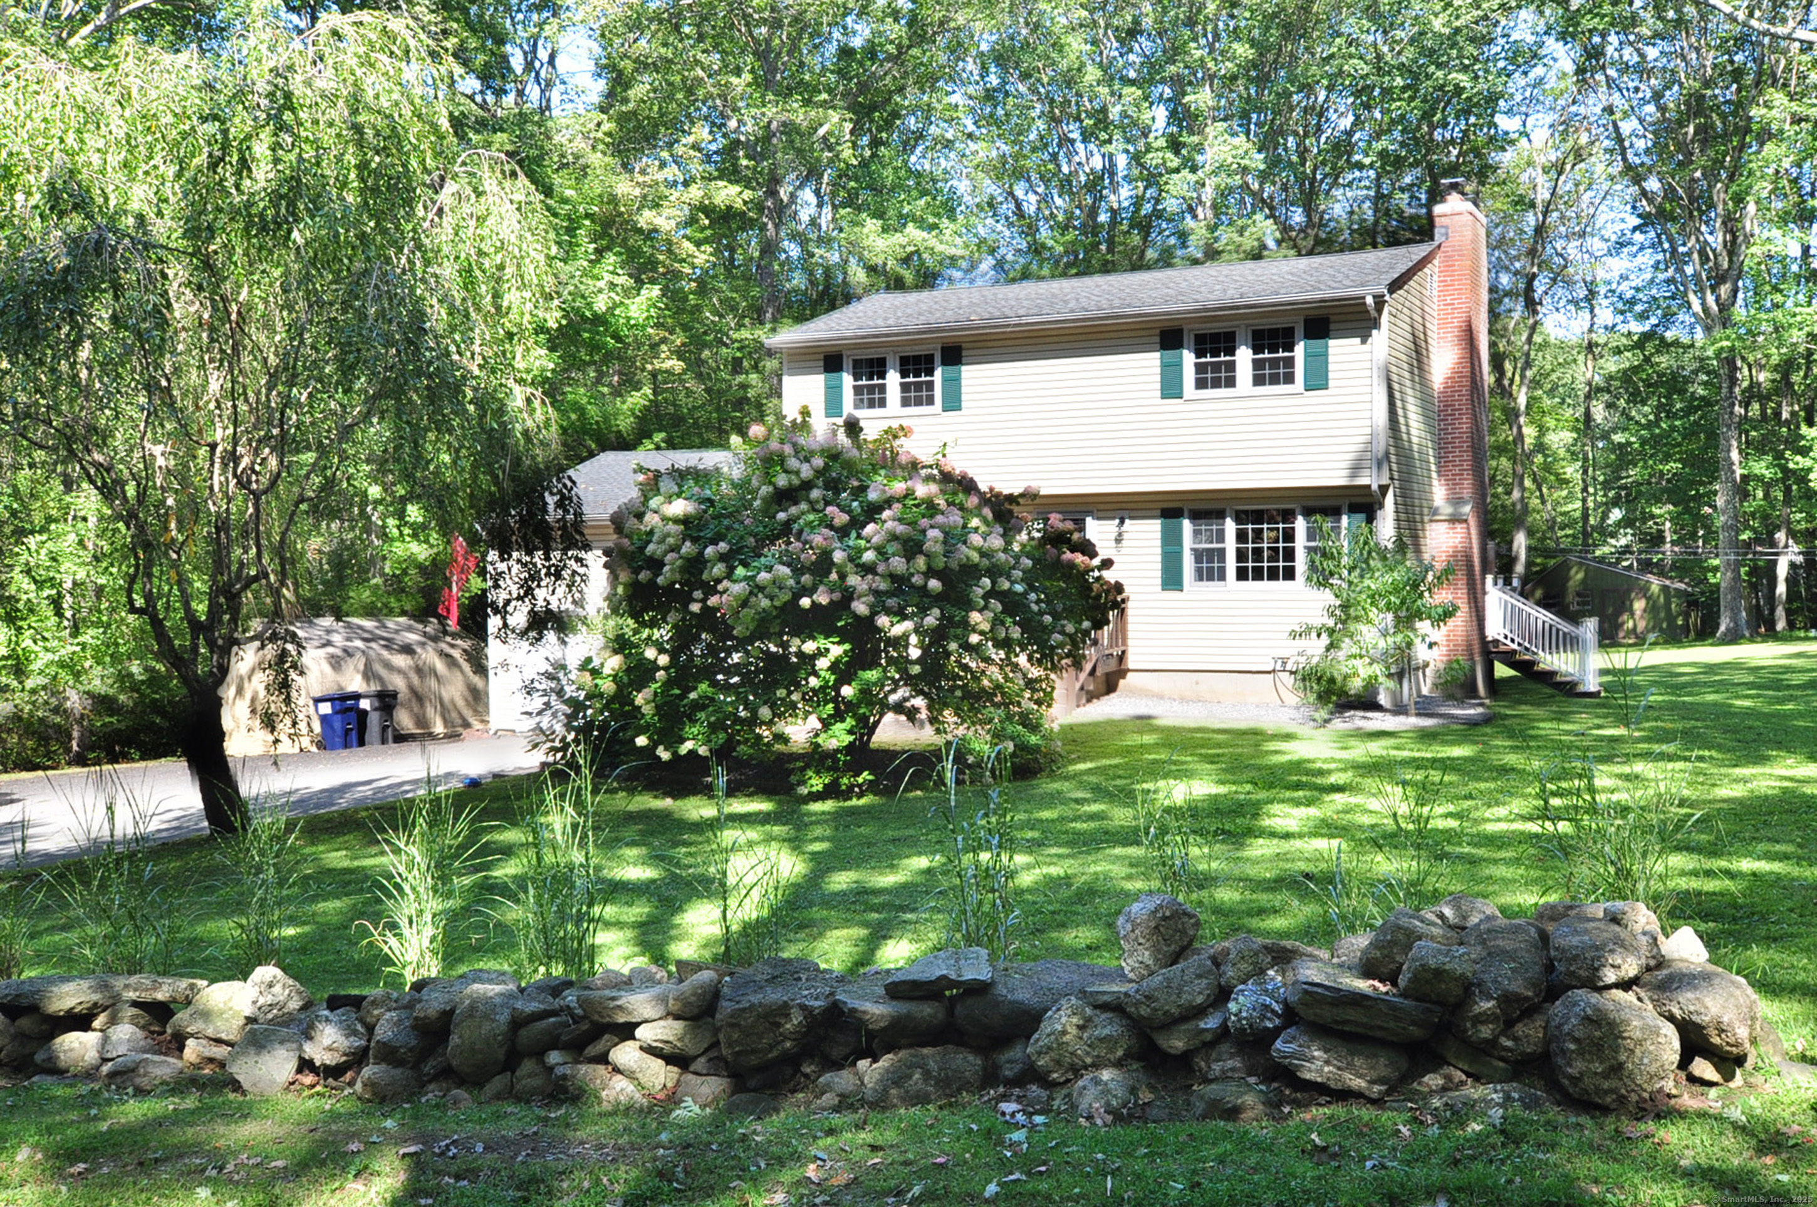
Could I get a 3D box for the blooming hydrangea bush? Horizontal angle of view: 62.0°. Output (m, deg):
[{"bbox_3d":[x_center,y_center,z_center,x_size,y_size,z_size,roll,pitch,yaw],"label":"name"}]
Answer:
[{"bbox_3d":[-0.603,-0.203,14.957,5.350,3.310,4.700,-1,2,0],"label":"blooming hydrangea bush"}]

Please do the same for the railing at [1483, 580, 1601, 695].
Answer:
[{"bbox_3d":[10.682,0.586,25.537,1.750,1.790,1.150,0,2,27],"label":"railing"}]

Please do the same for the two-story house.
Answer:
[{"bbox_3d":[4.143,-2.528,25.963,10.200,7.700,8.250,0,2,27],"label":"two-story house"}]

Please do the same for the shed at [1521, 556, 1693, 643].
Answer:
[{"bbox_3d":[23.190,-0.183,50.168,4.740,2.770,4.000,0,2,27],"label":"shed"}]

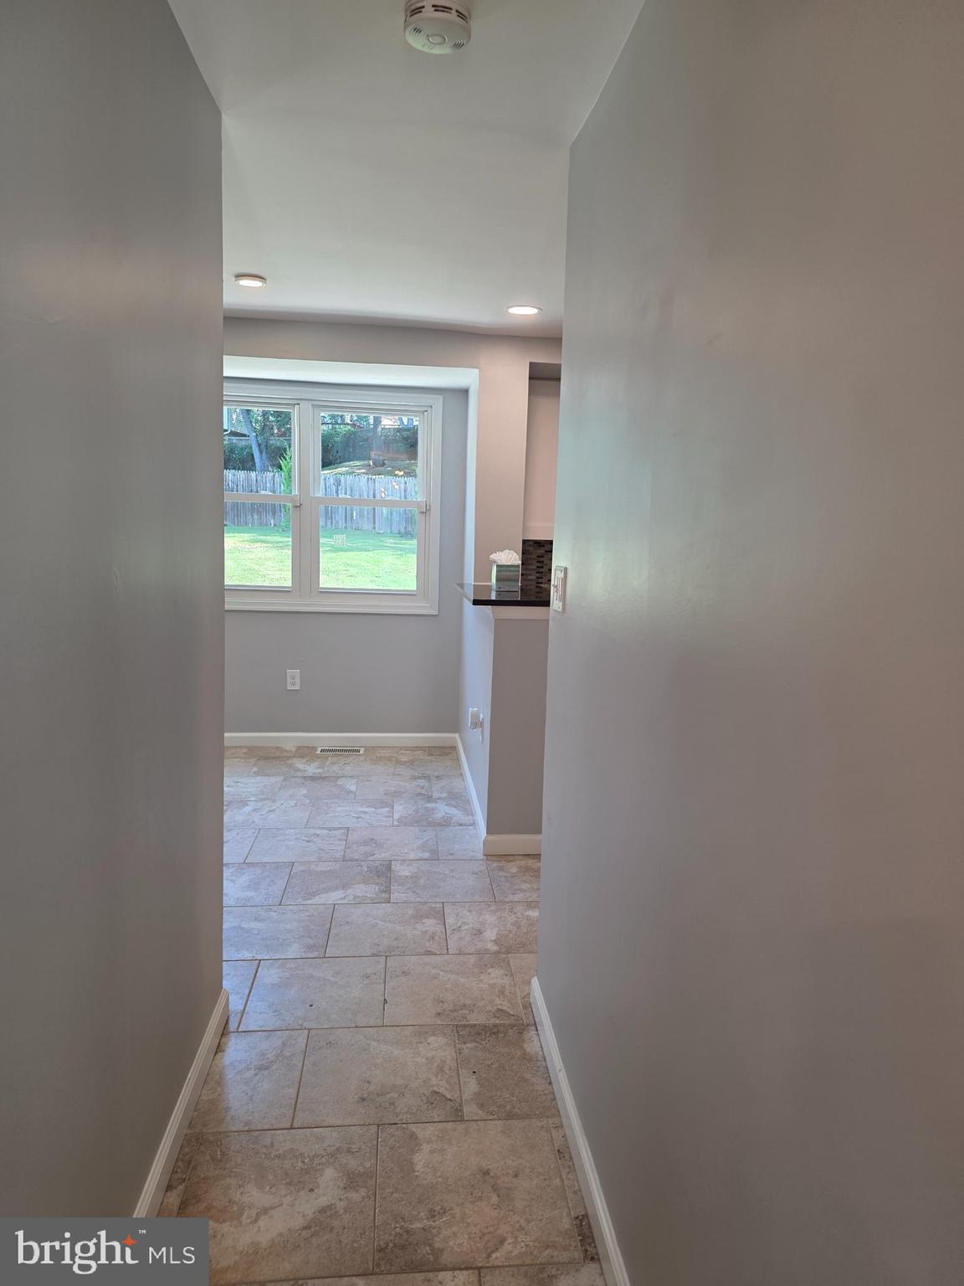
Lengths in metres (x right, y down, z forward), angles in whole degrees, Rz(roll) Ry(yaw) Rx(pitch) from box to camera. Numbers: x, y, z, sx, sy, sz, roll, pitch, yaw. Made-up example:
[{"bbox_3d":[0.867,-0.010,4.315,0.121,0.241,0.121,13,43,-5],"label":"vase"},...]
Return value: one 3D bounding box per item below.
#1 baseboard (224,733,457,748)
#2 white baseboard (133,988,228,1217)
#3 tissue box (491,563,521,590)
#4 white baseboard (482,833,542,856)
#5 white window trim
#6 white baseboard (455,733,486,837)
[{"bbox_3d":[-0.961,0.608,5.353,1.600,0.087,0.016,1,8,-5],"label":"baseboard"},{"bbox_3d":[-0.681,1.083,1.927,0.016,0.087,1.000,1,8,-5],"label":"white baseboard"},{"bbox_3d":[0.112,-0.306,3.953,0.120,0.125,0.122,1,8,-5],"label":"tissue box"},{"bbox_3d":[0.147,0.868,3.680,0.280,0.087,0.016,1,8,-5],"label":"white baseboard"},{"bbox_3d":[-1.016,-0.851,5.136,1.530,1.325,0.060,1,8,-5],"label":"white window trim"},{"bbox_3d":[-0.071,0.744,4.544,0.016,0.087,1.790,1,8,-5],"label":"white baseboard"}]

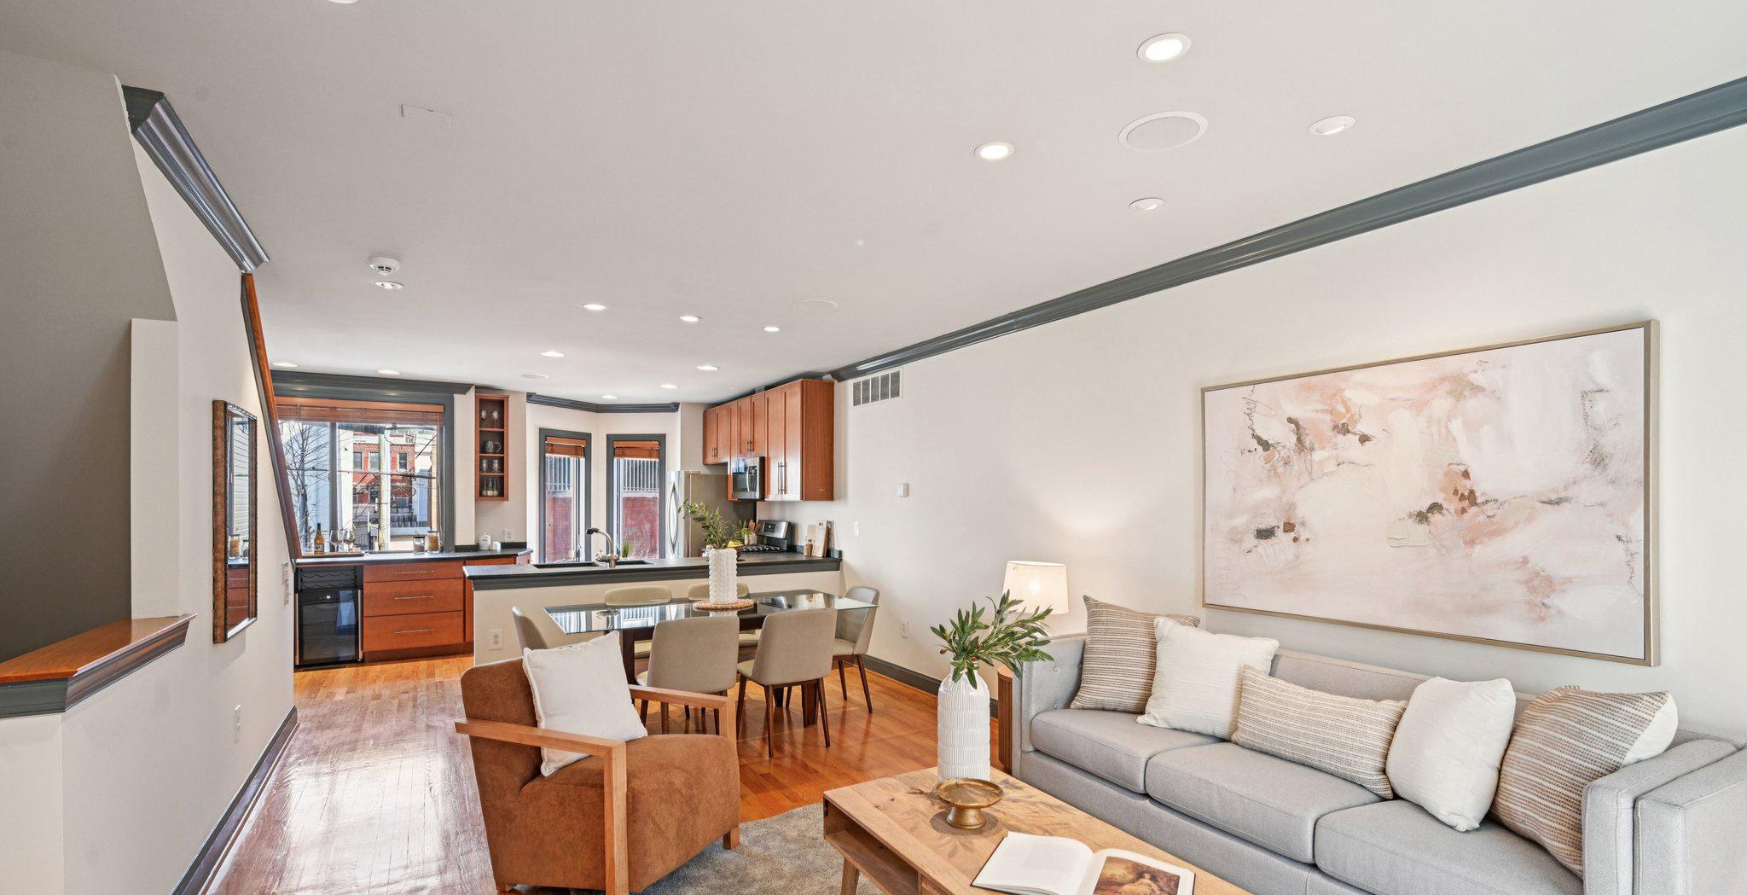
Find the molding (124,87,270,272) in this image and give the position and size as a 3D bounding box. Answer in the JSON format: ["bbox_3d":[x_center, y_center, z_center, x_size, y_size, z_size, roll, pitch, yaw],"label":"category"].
[{"bbox_3d":[-2.400,-0.880,2.829,0.092,0.103,1.612,1,-4,-30],"label":"molding"}]

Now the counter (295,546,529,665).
[{"bbox_3d":[-4.226,1.467,7.324,1.900,0.910,0.830,2,-4,-31],"label":"counter"}]

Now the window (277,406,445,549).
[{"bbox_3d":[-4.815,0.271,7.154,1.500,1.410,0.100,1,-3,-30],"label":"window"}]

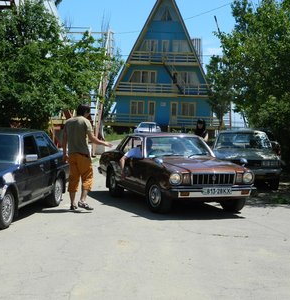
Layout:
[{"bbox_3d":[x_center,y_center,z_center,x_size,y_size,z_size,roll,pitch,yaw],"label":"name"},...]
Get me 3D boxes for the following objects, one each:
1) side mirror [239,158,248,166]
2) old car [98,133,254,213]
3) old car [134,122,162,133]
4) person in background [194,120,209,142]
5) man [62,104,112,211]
[{"bbox_3d":[1.694,0.215,11.329,0.125,0.140,0.090,-1,3,-19],"label":"side mirror"},{"bbox_3d":[0.414,0.321,12.751,1.660,1.390,4.450,-1,3,-19],"label":"old car"},{"bbox_3d":[0.161,-1.143,42.996,1.660,1.360,4.250,0,3,6],"label":"old car"},{"bbox_3d":[1.399,0.035,16.322,0.460,1.614,0.300,1,3,9],"label":"person in background"},{"bbox_3d":[-1.014,0.131,11.521,0.700,1.820,0.550,2,3,30],"label":"man"}]

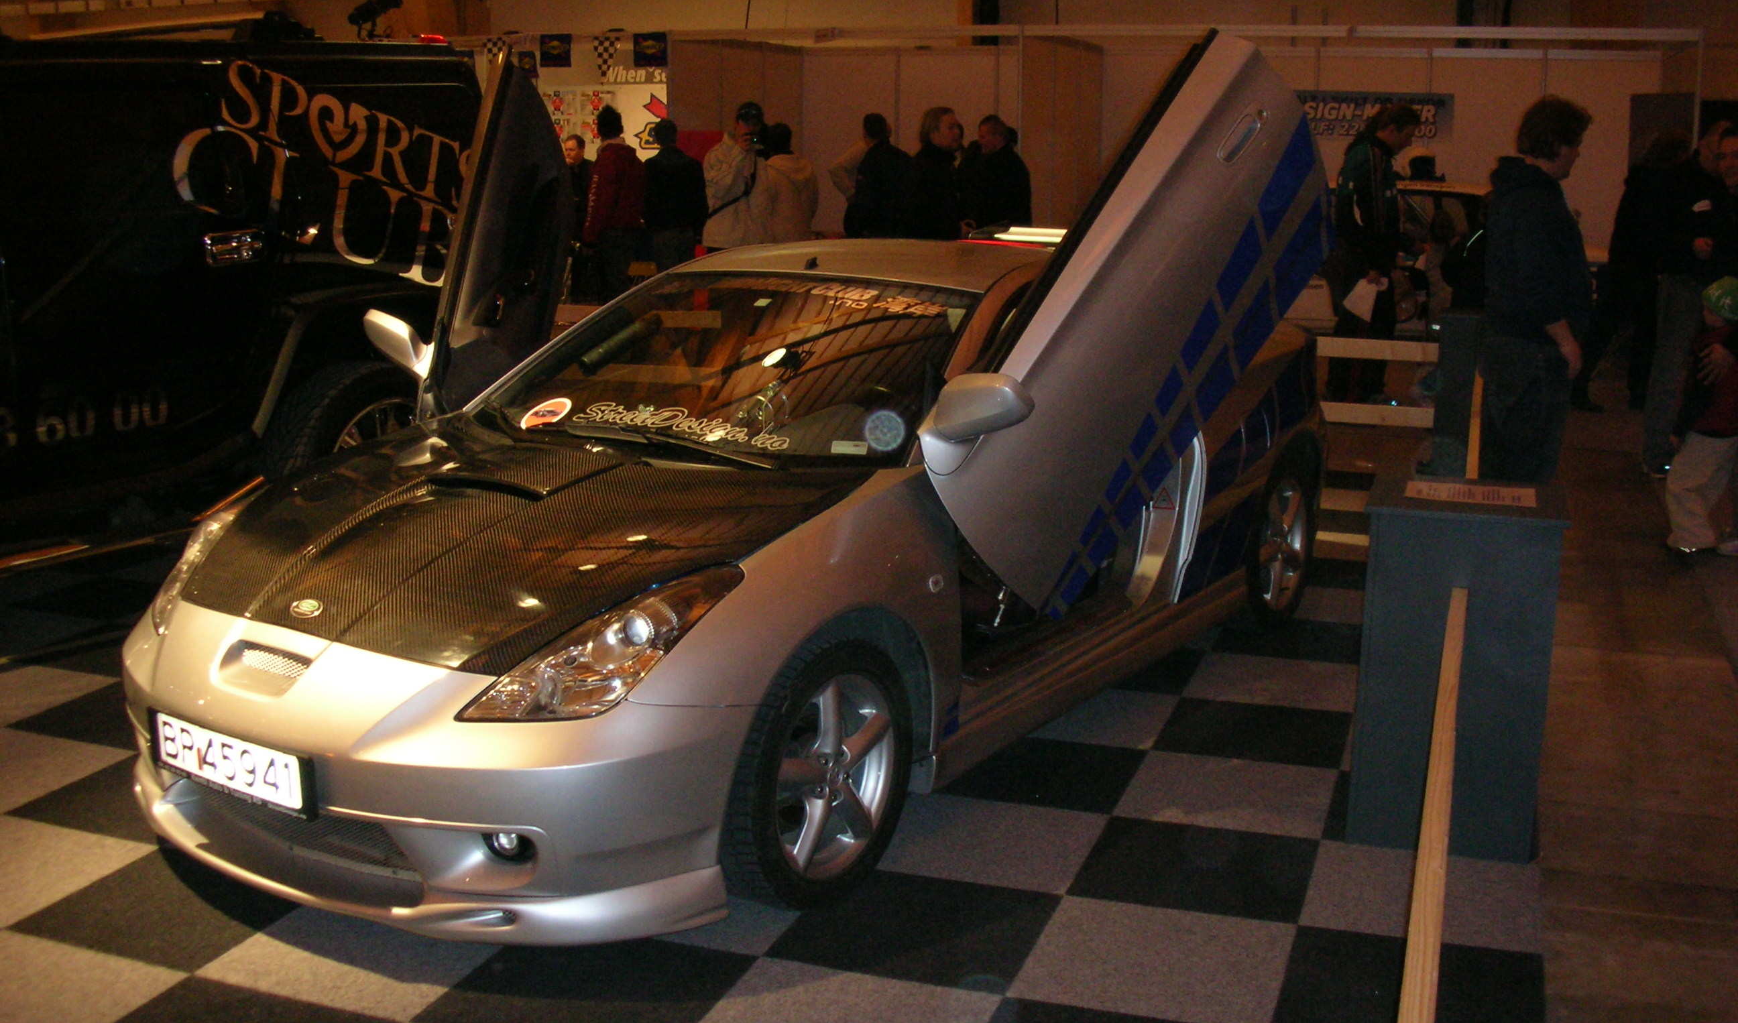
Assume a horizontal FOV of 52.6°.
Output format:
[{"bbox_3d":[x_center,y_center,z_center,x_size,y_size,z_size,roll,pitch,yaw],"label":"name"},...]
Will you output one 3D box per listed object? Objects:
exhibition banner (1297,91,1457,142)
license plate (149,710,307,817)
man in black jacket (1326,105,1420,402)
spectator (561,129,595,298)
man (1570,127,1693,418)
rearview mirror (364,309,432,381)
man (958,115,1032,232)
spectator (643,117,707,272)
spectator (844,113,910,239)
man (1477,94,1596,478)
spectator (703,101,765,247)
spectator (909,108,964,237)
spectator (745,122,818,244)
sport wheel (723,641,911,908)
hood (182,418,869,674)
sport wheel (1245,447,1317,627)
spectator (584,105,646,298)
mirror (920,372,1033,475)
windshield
[{"bbox_3d":[4.380,-3.446,15.300,1.450,0.420,0.020,3,12,12],"label":"exhibition banner"},{"bbox_3d":[-1.206,0.479,3.328,0.500,0.115,0.020,8,14,33],"label":"license plate"},{"bbox_3d":[3.010,-1.534,10.684,0.450,1.830,0.490,0,12,-3],"label":"man in black jacket"},{"bbox_3d":[-2.322,-2.189,14.170,0.500,1.682,0.320,7,14,30],"label":"spectator"},{"bbox_3d":[4.723,-1.479,10.977,0.480,1.760,0.550,-11,16,-44],"label":"man"},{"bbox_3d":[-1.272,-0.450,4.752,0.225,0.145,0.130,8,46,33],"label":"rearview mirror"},{"bbox_3d":[0.903,-1.913,12.582,0.400,1.798,0.520,-1,12,-6],"label":"man"},{"bbox_3d":[-1.438,-2.032,13.180,0.500,1.779,0.320,1,12,3],"label":"spectator"},{"bbox_3d":[0.080,-1.945,12.684,0.520,1.817,0.380,3,12,12],"label":"spectator"},{"bbox_3d":[2.432,-0.627,6.530,0.350,1.790,0.470,-7,14,-31],"label":"man"},{"bbox_3d":[-0.866,-1.693,11.285,0.400,1.840,0.500,5,13,23],"label":"spectator"},{"bbox_3d":[0.448,-1.858,12.187,0.380,1.848,0.520,3,12,14],"label":"spectator"},{"bbox_3d":[-0.568,-1.698,11.674,0.500,1.730,0.340,0,12,-3],"label":"spectator"},{"bbox_3d":[-0.148,0.530,3.668,0.210,0.615,0.615,8,14,33],"label":"sport wheel"},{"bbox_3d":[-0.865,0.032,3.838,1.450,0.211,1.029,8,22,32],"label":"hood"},{"bbox_3d":[1.275,0.099,5.805,0.210,0.600,0.600,8,14,32],"label":"sport wheel"},{"bbox_3d":[-1.818,-1.994,12.788,0.500,1.862,0.340,-3,12,-14],"label":"spectator"},{"bbox_3d":[0.234,-0.201,3.860,0.245,0.170,0.170,8,49,32],"label":"mirror"},{"bbox_3d":[-0.360,-0.411,4.486,1.360,0.140,0.860,8,41,33],"label":"windshield"}]

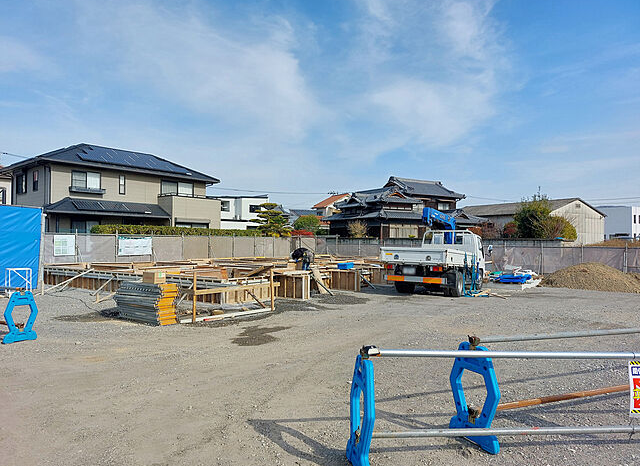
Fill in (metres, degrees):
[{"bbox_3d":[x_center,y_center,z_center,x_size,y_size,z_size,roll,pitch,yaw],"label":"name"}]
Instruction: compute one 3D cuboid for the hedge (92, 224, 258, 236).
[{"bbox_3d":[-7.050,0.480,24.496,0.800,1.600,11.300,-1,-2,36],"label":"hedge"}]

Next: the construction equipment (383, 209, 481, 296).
[{"bbox_3d":[4.163,0.659,15.164,1.970,2.700,6.000,-1,-3,30],"label":"construction equipment"}]

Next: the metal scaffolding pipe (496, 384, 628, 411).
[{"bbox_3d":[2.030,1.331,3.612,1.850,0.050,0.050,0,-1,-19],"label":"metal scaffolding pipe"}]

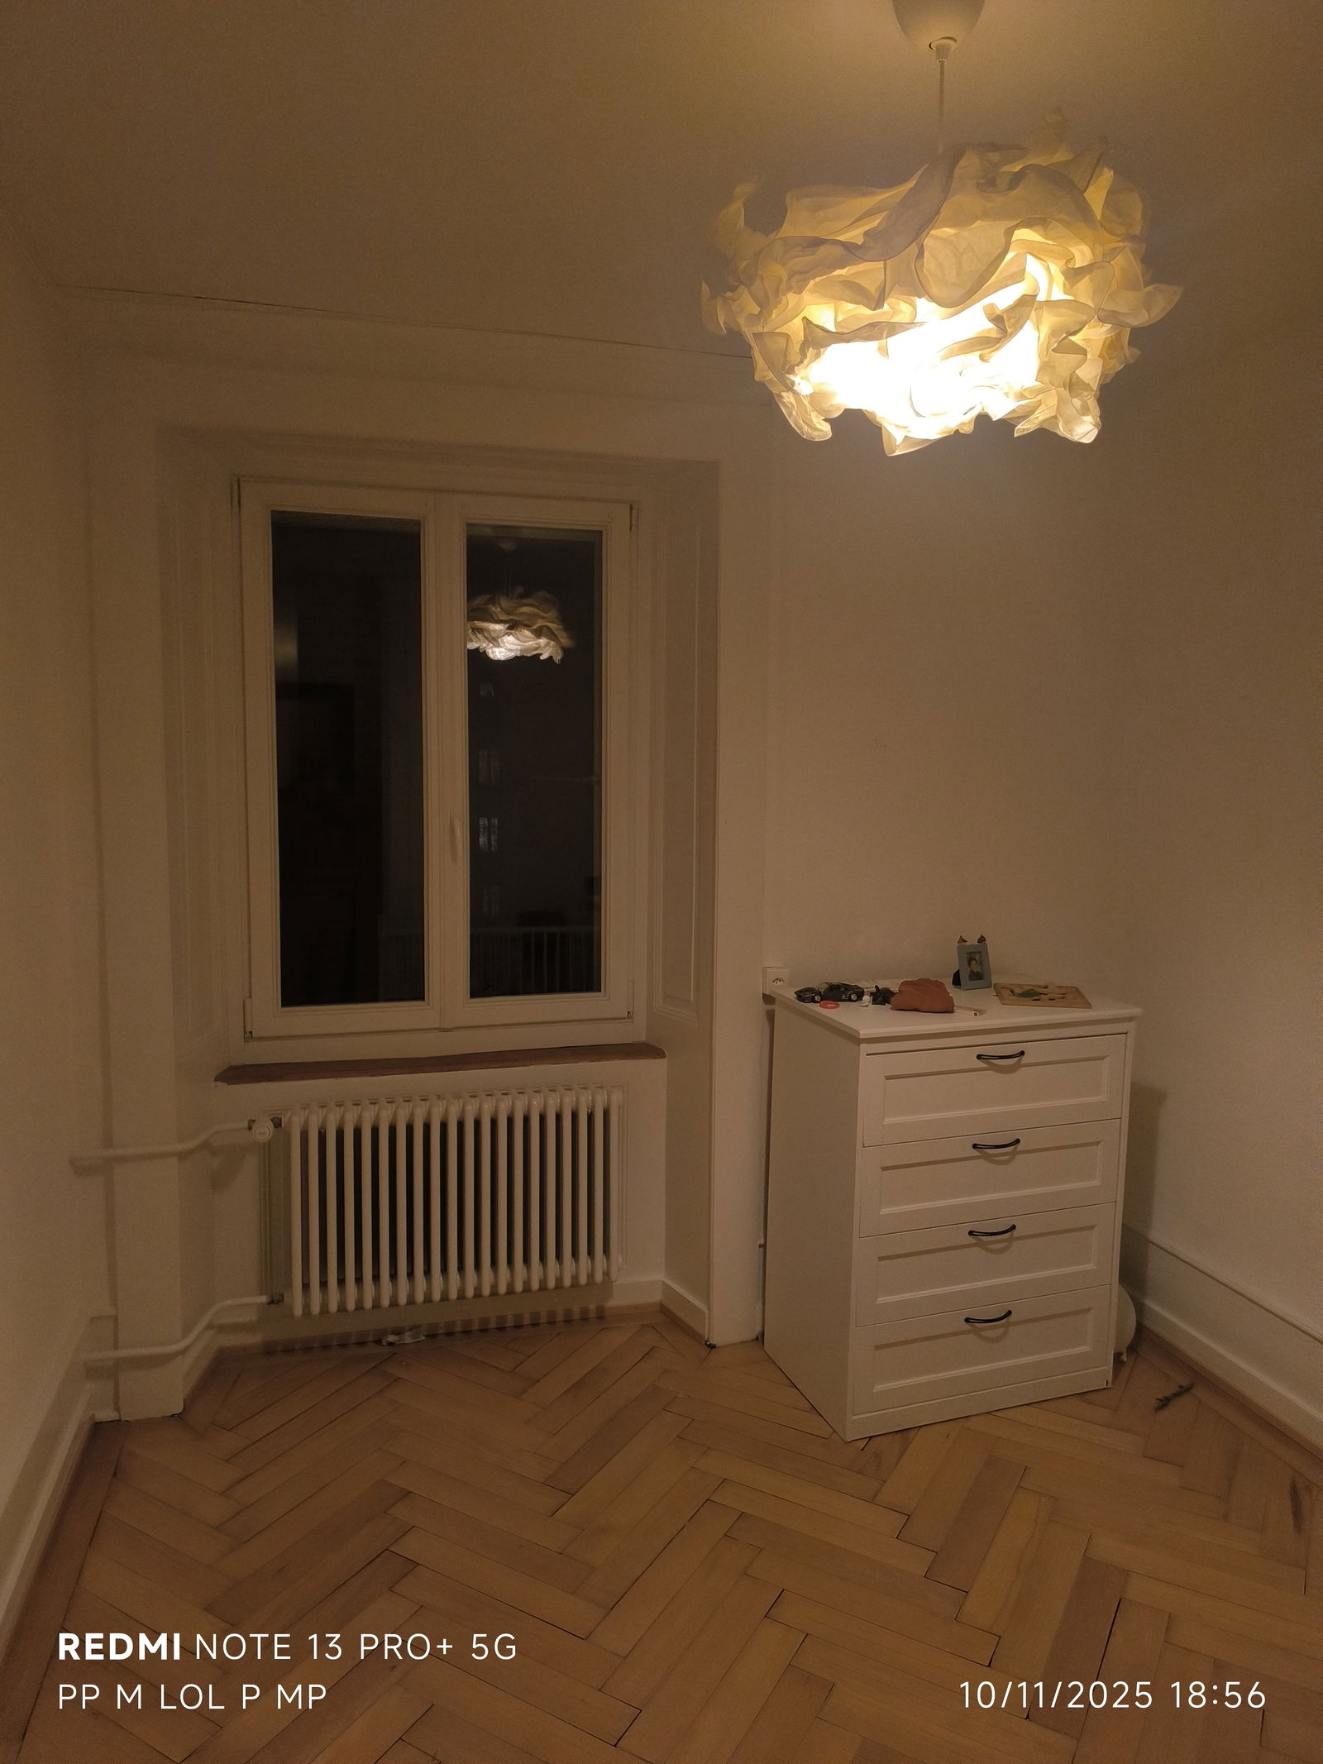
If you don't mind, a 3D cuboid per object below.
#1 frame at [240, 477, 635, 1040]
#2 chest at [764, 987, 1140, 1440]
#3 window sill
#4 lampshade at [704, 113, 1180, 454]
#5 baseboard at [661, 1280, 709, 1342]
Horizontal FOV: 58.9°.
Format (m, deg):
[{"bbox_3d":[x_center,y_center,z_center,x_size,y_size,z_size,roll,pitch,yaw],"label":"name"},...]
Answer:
[{"bbox_3d":[-0.603,-0.316,3.252,1.050,1.464,0.071,-1,7,-15],"label":"frame"},{"bbox_3d":[0.742,0.809,3.098,0.806,1.010,0.485,-2,7,-20],"label":"chest"},{"bbox_3d":[-0.596,0.498,3.300,1.222,0.028,0.101,-1,7,-15],"label":"window sill"},{"bbox_3d":[0.334,-0.703,1.394,0.545,0.374,0.545,-1,7,-15],"label":"lampshade"},{"bbox_3d":[0.075,1.227,3.378,0.022,0.091,0.237,-3,8,-33],"label":"baseboard"}]

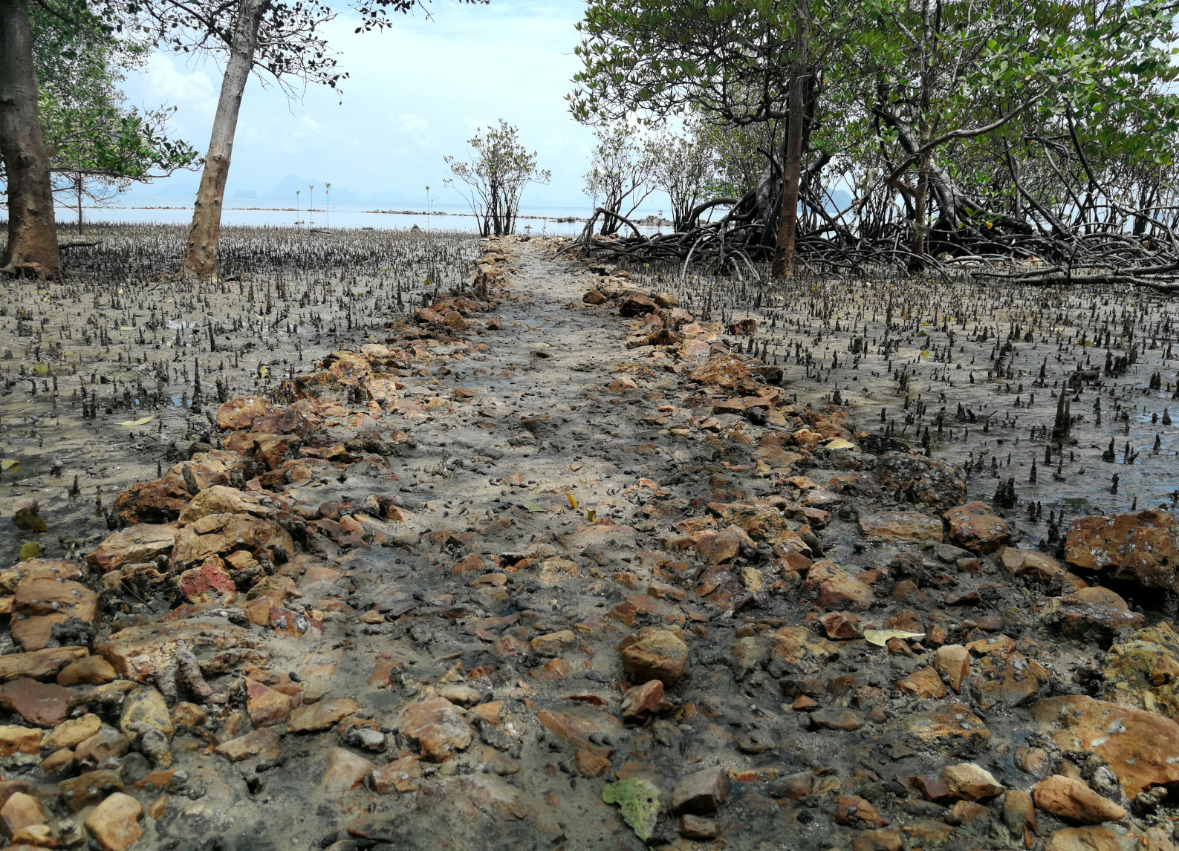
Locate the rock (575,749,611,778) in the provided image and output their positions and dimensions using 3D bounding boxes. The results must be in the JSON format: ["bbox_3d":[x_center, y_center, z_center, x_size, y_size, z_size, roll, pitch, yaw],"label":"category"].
[{"bbox_3d":[0.006,0.585,1.592,0.062,0.038,0.051,2,13,1],"label":"rock"}]

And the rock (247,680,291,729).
[{"bbox_3d":[-0.533,0.462,1.527,0.065,0.071,0.061,5,14,15],"label":"rock"}]

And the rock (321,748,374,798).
[{"bbox_3d":[-0.357,0.513,1.357,0.074,0.058,0.059,-4,14,-19],"label":"rock"}]

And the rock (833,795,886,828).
[{"bbox_3d":[0.387,0.553,1.318,0.073,0.031,0.047,4,14,10],"label":"rock"}]

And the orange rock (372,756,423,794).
[{"bbox_3d":[-0.287,0.519,1.369,0.075,0.042,0.049,-2,14,-15],"label":"orange rock"}]

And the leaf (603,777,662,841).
[{"bbox_3d":[0.067,0.548,1.321,0.087,0.020,0.145,0,13,-6],"label":"leaf"}]

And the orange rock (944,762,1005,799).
[{"bbox_3d":[0.578,0.537,1.387,0.084,0.038,0.050,4,14,12],"label":"orange rock"}]

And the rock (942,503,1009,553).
[{"bbox_3d":[1.138,0.300,2.702,0.181,0.125,0.159,7,15,23],"label":"rock"}]

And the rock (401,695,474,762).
[{"bbox_3d":[-0.279,0.551,1.677,0.130,0.081,0.140,-1,14,-10],"label":"rock"}]

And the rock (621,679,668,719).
[{"bbox_3d":[0.107,0.527,1.774,0.090,0.062,0.066,2,13,4],"label":"rock"}]

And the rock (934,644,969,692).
[{"bbox_3d":[0.747,0.501,1.895,0.064,0.088,0.076,7,14,23],"label":"rock"}]

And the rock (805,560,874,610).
[{"bbox_3d":[0.553,0.353,2.037,0.148,0.093,0.096,6,14,19],"label":"rock"}]

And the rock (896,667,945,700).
[{"bbox_3d":[0.599,0.467,1.667,0.082,0.045,0.057,4,14,10],"label":"rock"}]

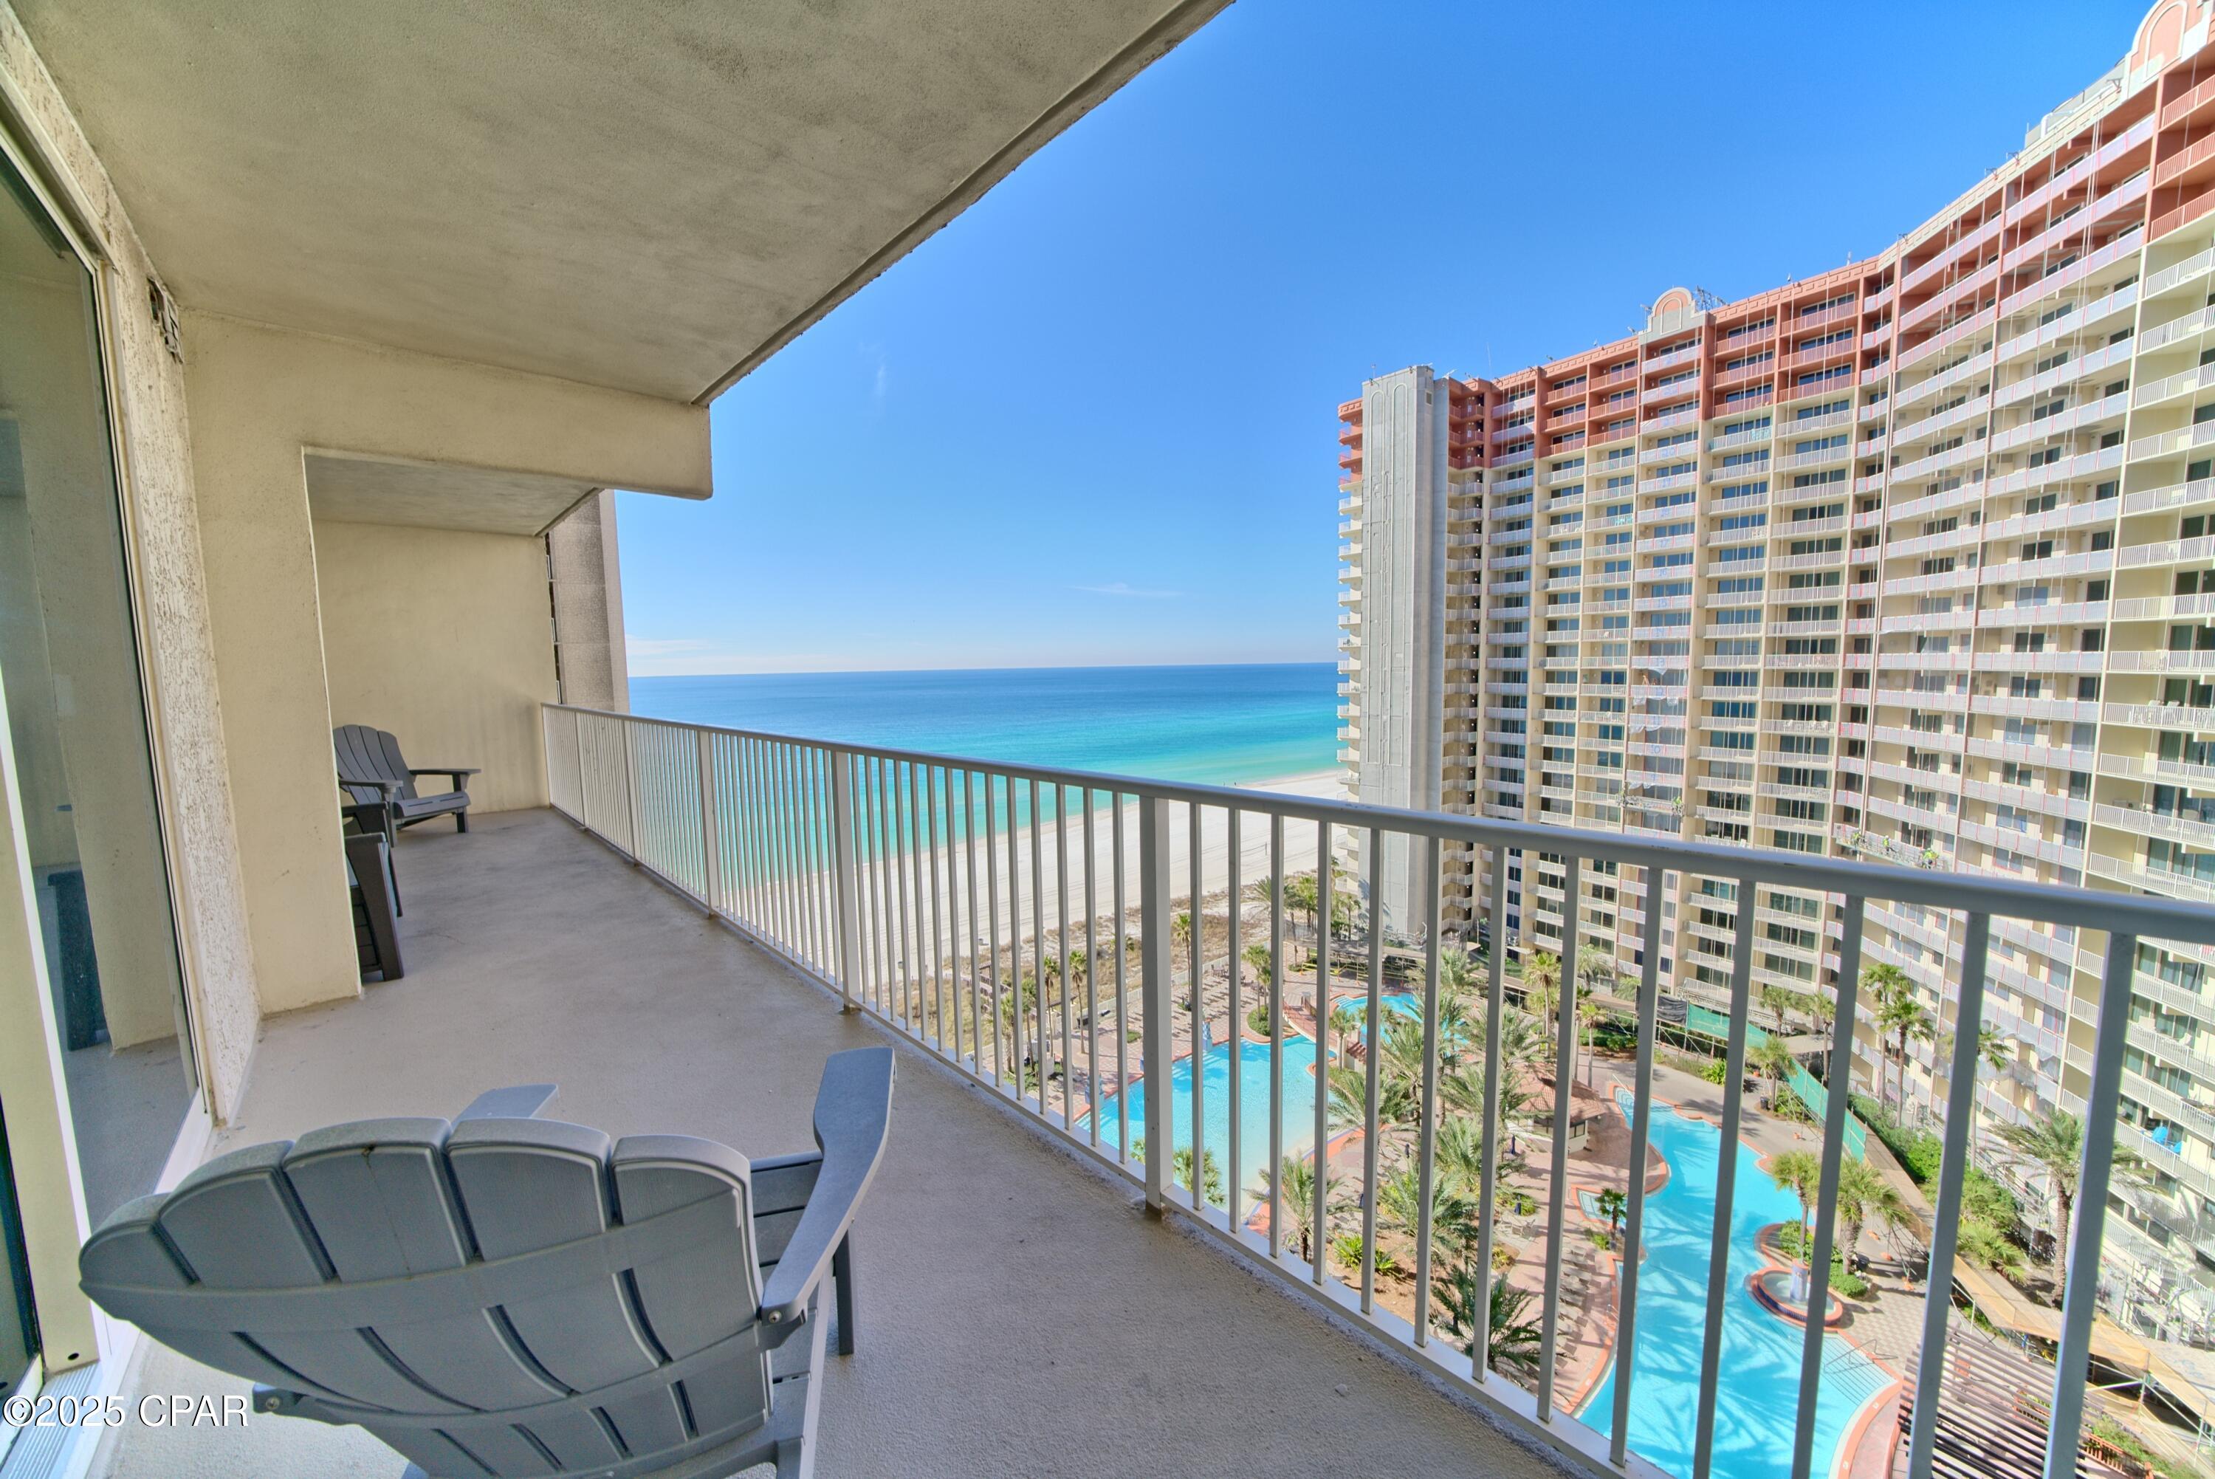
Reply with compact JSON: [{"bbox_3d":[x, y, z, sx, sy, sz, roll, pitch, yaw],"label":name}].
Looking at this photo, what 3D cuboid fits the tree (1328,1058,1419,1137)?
[{"bbox_3d":[18.412,26.650,51.711,5.600,7.500,5.600,1,6,20],"label":"tree"}]

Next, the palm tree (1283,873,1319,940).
[{"bbox_3d":[25.854,21.548,95.438,4.300,8.600,4.300,0,6,15],"label":"palm tree"}]

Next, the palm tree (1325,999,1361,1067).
[{"bbox_3d":[20.458,25.942,64.333,3.100,6.300,3.100,1,6,18],"label":"palm tree"}]

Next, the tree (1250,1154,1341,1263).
[{"bbox_3d":[11.702,28.033,42.782,5.400,6.800,5.400,0,6,16],"label":"tree"}]

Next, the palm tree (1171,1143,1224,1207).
[{"bbox_3d":[5.155,27.958,43.799,3.200,7.000,3.200,0,6,6],"label":"palm tree"}]

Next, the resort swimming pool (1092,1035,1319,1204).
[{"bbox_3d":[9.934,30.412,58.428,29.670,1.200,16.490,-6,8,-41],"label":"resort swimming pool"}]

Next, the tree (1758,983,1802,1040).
[{"bbox_3d":[58.042,24.790,63.491,3.000,7.300,3.000,4,8,43],"label":"tree"}]

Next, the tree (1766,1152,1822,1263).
[{"bbox_3d":[40.769,27.435,43.077,2.700,6.800,2.700,-7,8,-45],"label":"tree"}]

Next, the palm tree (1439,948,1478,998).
[{"bbox_3d":[34.310,24.499,72.484,4.500,7.000,4.500,2,6,26],"label":"palm tree"}]

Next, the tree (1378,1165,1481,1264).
[{"bbox_3d":[18.306,28.118,42.646,5.300,6.400,5.300,1,6,24],"label":"tree"}]

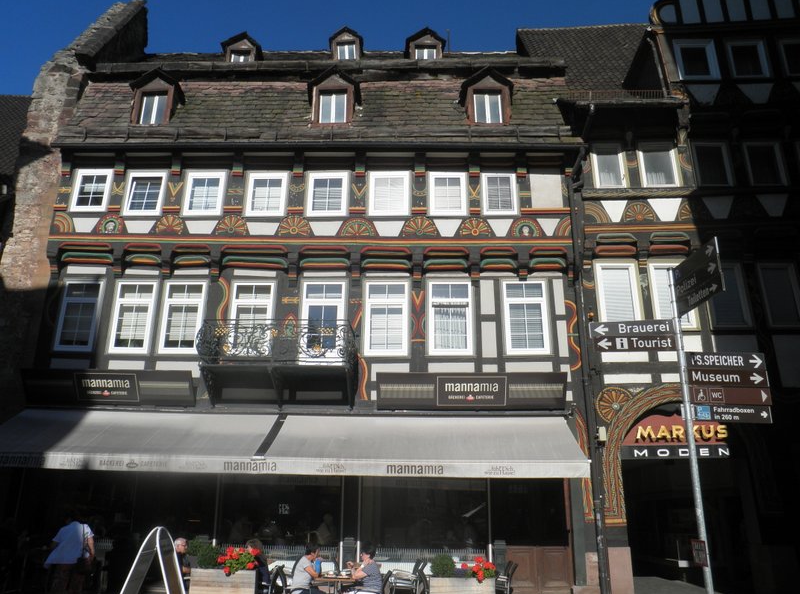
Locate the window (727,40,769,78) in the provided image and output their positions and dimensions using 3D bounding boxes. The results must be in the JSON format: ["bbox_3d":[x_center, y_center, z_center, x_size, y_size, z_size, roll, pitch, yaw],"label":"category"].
[{"bbox_3d":[8.135,-5.553,15.162,0.973,1.136,0.120,0,-19,1],"label":"window"}]

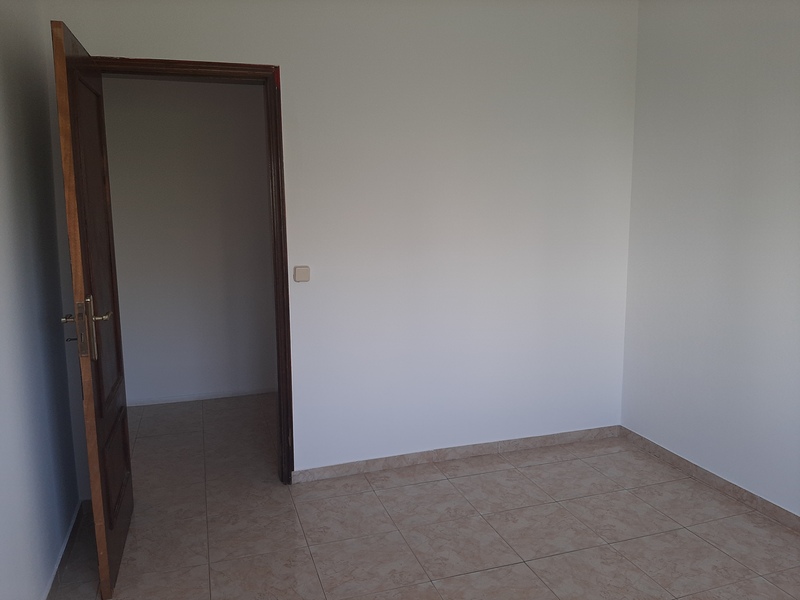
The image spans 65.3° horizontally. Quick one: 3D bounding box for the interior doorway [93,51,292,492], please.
[{"bbox_3d":[-0.981,-0.053,3.015,0.840,2.070,0.140,-3,9,-18],"label":"interior doorway"}]

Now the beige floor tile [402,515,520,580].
[{"bbox_3d":[0.247,1.040,2.636,0.400,0.010,0.400,-3,9,-18],"label":"beige floor tile"}]

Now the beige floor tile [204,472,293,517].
[{"bbox_3d":[-0.762,0.977,3.144,0.400,0.010,0.400,-3,9,-18],"label":"beige floor tile"}]

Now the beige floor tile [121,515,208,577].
[{"bbox_3d":[-1.018,1.055,2.646,0.400,0.010,0.400,-3,9,-18],"label":"beige floor tile"}]

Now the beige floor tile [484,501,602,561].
[{"bbox_3d":[0.627,1.017,2.759,0.400,0.010,0.400,-3,9,-18],"label":"beige floor tile"}]

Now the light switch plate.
[{"bbox_3d":[-0.484,-0.128,3.099,0.083,0.083,0.012,-3,9,-18],"label":"light switch plate"}]

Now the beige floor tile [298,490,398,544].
[{"bbox_3d":[-0.258,1.009,2.890,0.400,0.010,0.400,-3,9,-18],"label":"beige floor tile"}]

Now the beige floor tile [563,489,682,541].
[{"bbox_3d":[1.007,0.994,2.881,0.400,0.010,0.400,-3,9,-18],"label":"beige floor tile"}]

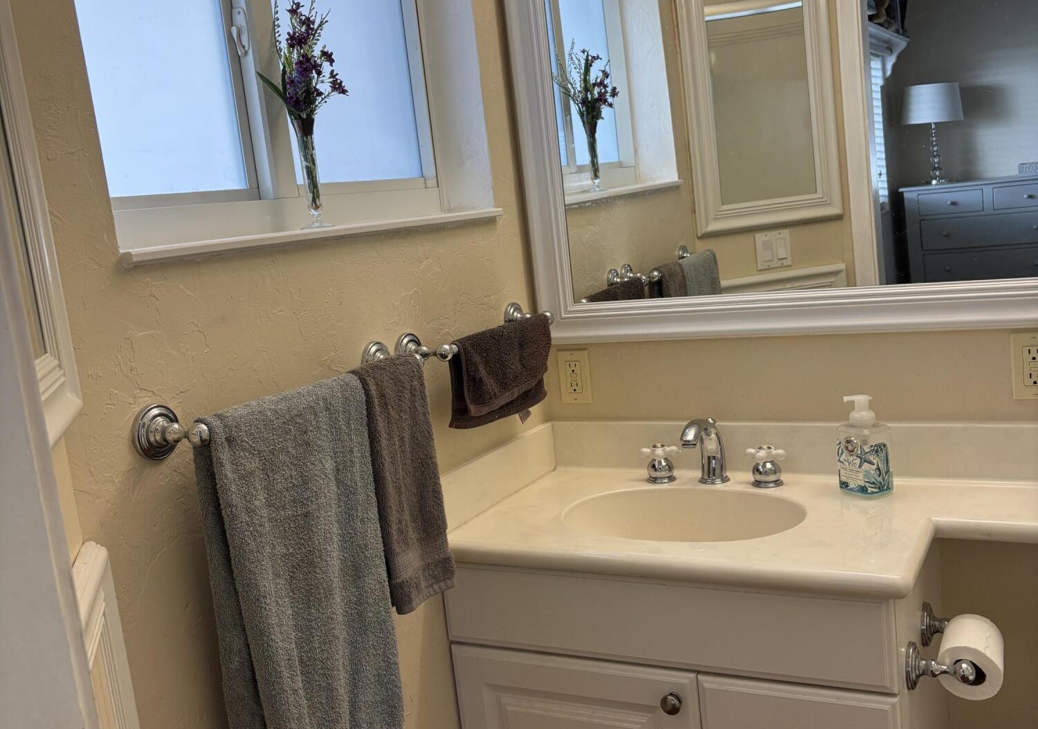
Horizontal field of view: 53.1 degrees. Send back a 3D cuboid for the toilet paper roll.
[{"bbox_3d":[0.715,0.458,1.633,0.090,0.090,0.110,-1,11,29],"label":"toilet paper roll"}]

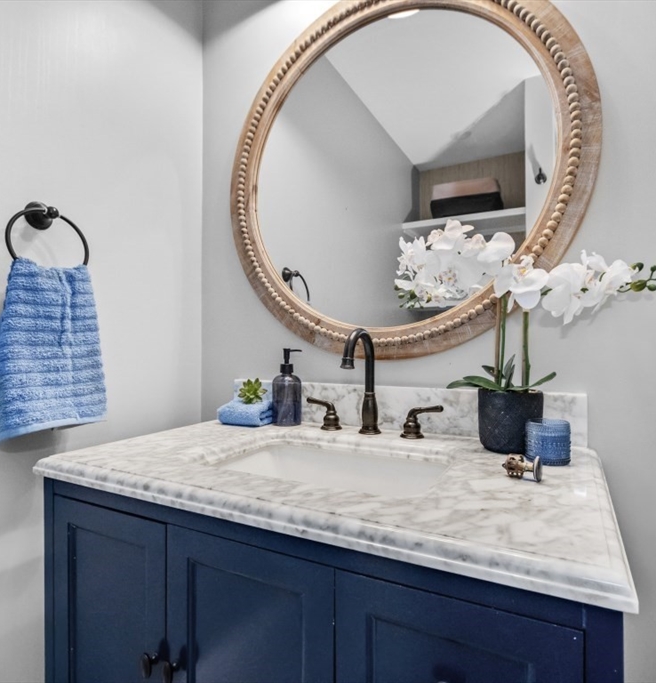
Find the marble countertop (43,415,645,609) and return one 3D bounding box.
[{"bbox_3d":[-0.011,0.231,0.832,0.922,0.031,0.547,0,0,26],"label":"marble countertop"}]

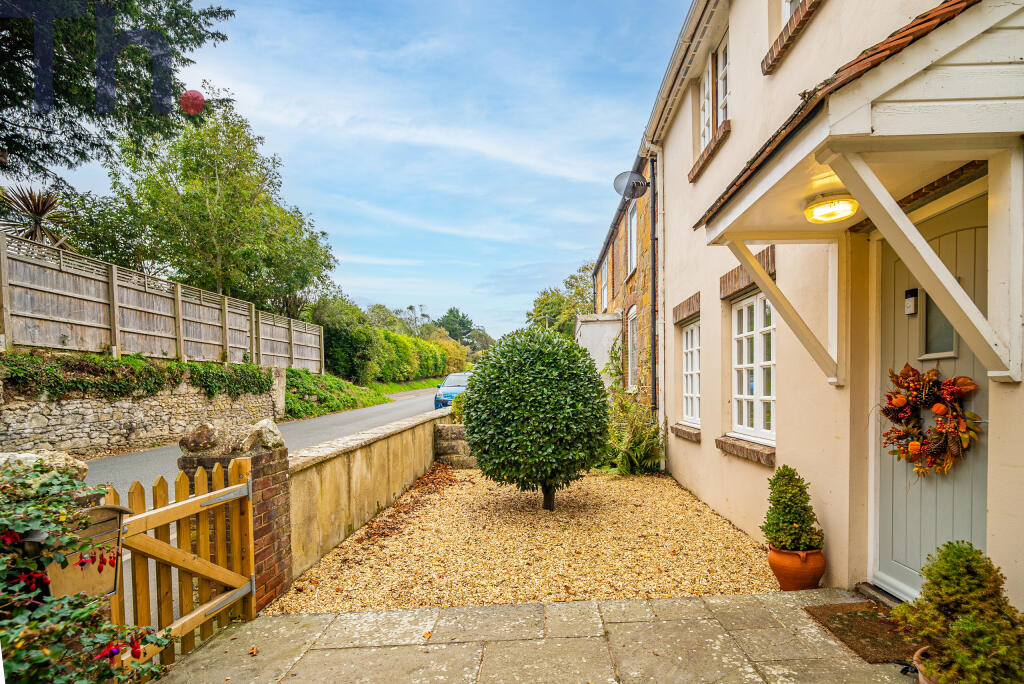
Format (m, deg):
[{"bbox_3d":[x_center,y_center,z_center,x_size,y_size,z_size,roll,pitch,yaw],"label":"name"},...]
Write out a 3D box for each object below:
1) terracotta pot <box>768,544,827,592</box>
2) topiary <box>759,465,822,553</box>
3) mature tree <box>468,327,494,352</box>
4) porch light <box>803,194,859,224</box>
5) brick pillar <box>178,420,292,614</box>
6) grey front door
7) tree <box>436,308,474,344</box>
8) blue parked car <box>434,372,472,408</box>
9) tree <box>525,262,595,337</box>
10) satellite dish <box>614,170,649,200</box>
[{"bbox_3d":[1.880,1.490,3.009,0.340,0.260,0.340,0,-3,0],"label":"terracotta pot"},{"bbox_3d":[1.854,1.087,3.009,0.370,0.550,0.370,0,-3,5],"label":"topiary"},{"bbox_3d":[-4.017,2.519,62.000,5.000,9.500,5.000,0,-3,-5],"label":"mature tree"},{"bbox_3d":[1.686,-0.701,2.410,0.255,0.100,0.255,0,-3,5],"label":"porch light"},{"bbox_3d":[-1.850,1.151,3.091,0.460,1.180,0.440,0,-3,-5],"label":"brick pillar"},{"bbox_3d":[2.238,0.359,2.420,0.070,2.060,0.800,0,-3,5],"label":"grey front door"},{"bbox_3d":[-7.199,1.064,57.000,5.200,12.000,5.200,0,-3,-5],"label":"tree"},{"bbox_3d":[-1.662,1.923,17.000,1.720,1.500,3.900,0,-3,6],"label":"blue parked car"},{"bbox_3d":[4.348,-0.853,37.000,7.200,11.500,7.000,0,-3,-5],"label":"tree"},{"bbox_3d":[1.929,-2.534,7.350,0.520,0.470,0.280,1,-3,-12],"label":"satellite dish"}]

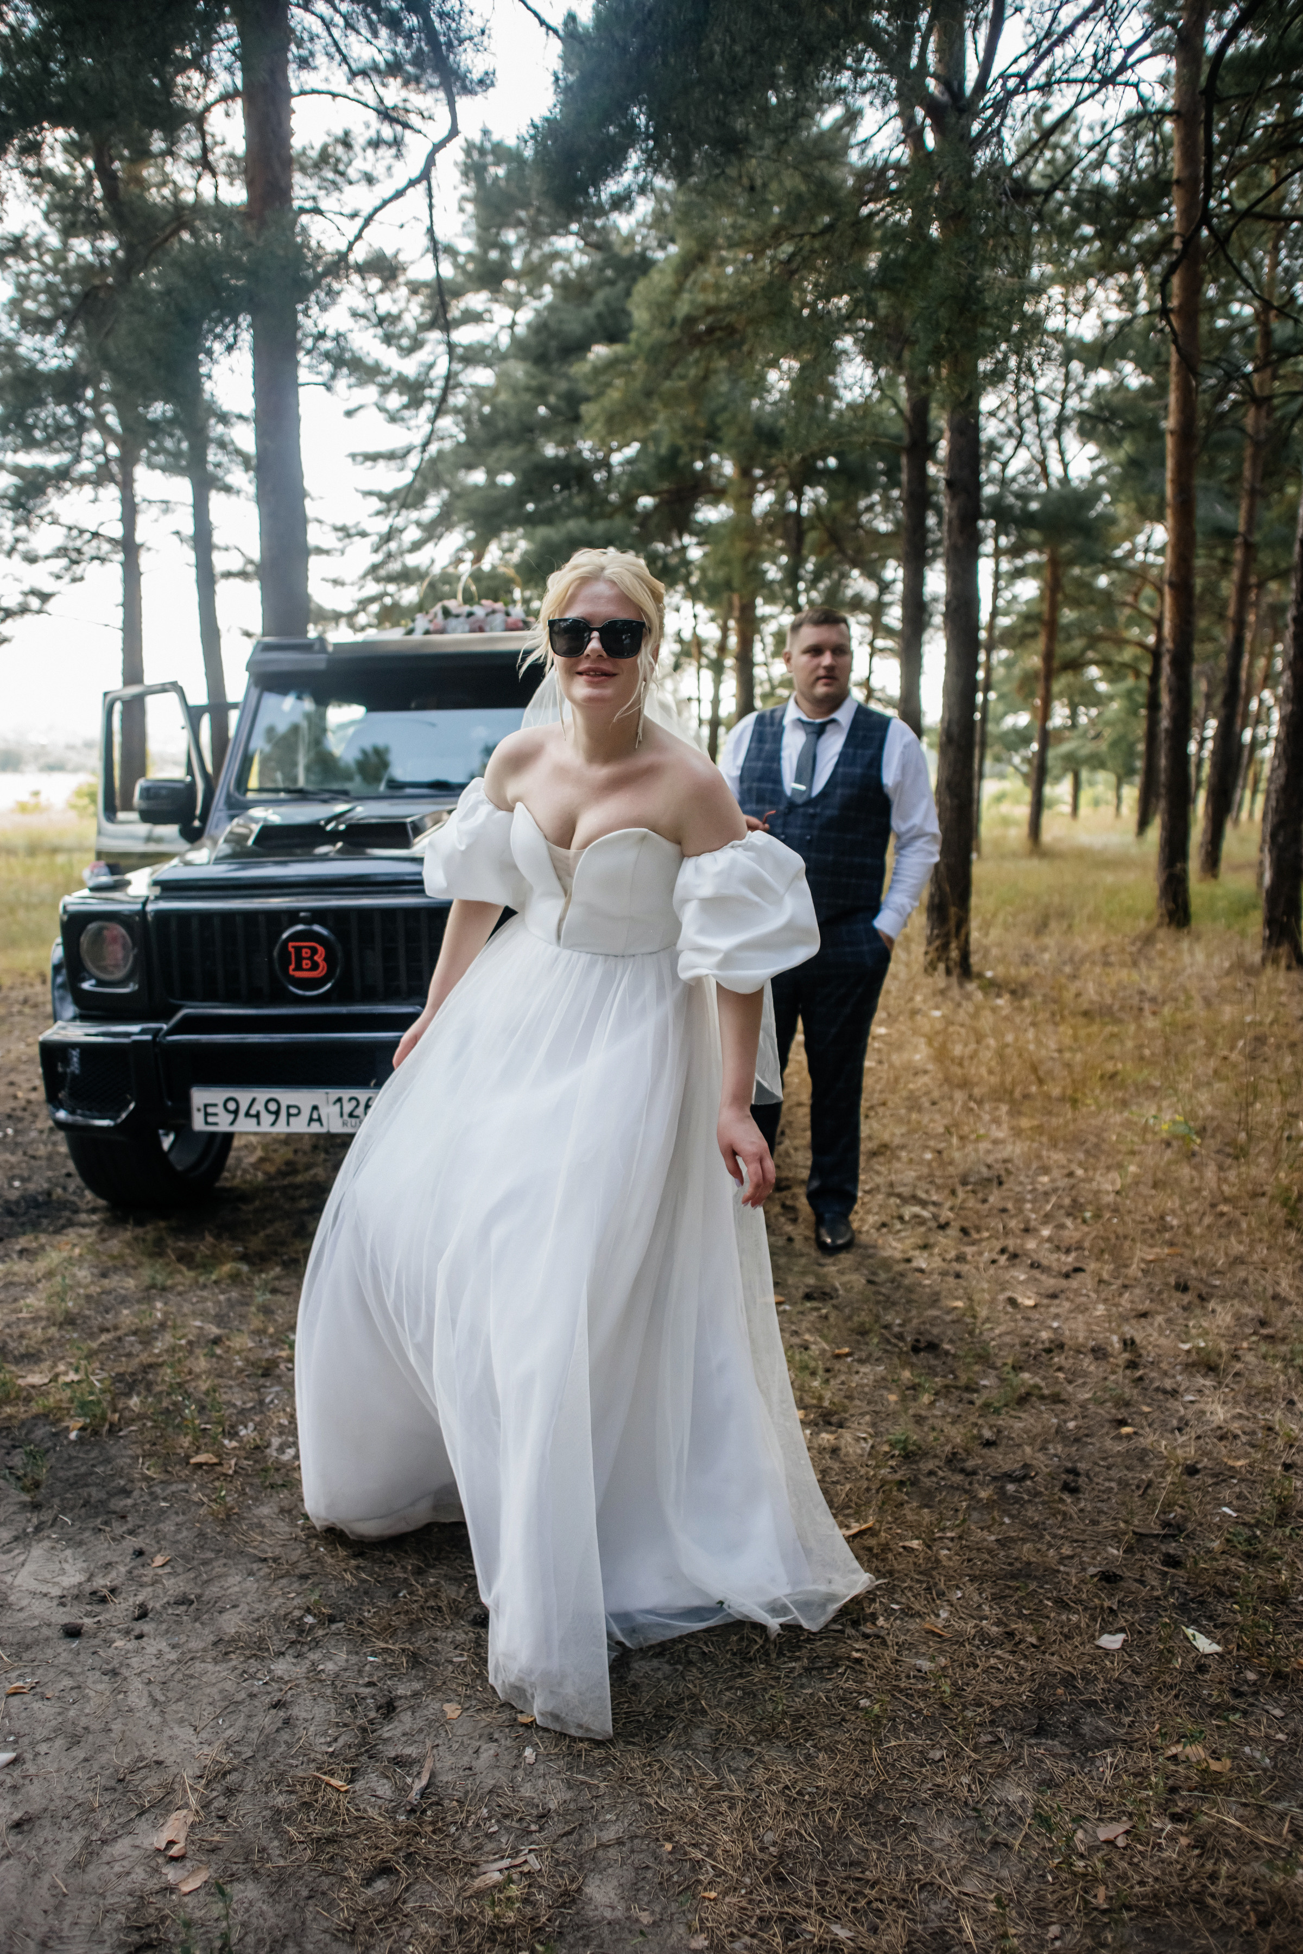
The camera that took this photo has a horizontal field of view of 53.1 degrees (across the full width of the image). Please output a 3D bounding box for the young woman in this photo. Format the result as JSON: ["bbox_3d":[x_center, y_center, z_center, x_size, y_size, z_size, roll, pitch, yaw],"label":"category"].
[{"bbox_3d":[-0.107,0.188,2.224,0.990,1.730,0.880,3,10,15],"label":"young woman"}]

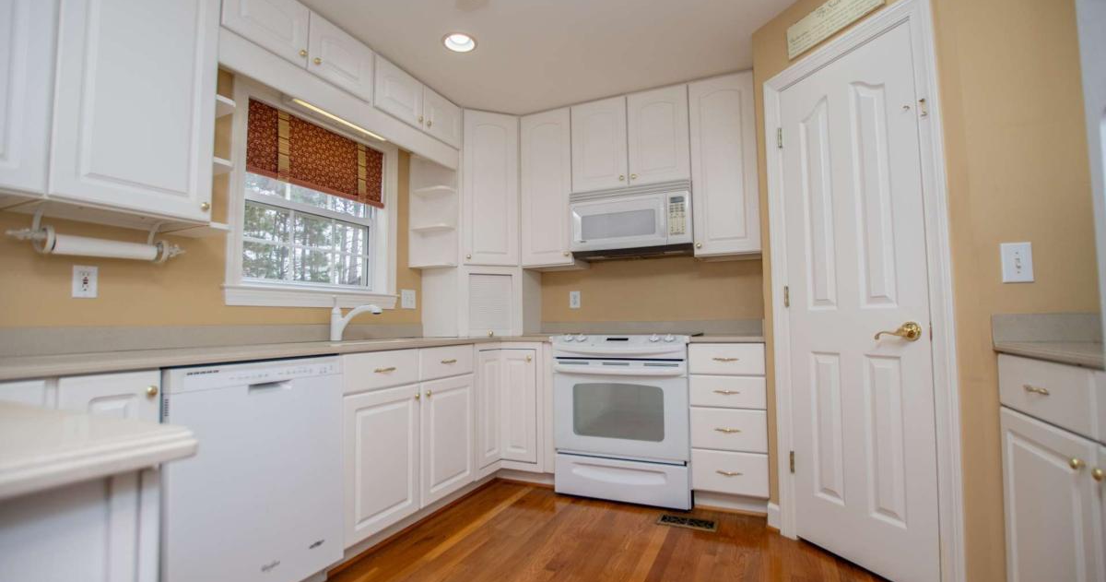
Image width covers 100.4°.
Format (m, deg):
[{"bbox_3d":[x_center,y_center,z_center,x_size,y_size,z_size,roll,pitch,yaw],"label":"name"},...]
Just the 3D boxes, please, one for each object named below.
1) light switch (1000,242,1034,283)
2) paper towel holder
[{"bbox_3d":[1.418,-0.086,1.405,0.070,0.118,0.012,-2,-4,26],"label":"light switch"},{"bbox_3d":[-1.524,-0.185,1.568,0.115,0.152,0.459,-3,-4,26],"label":"paper towel holder"}]

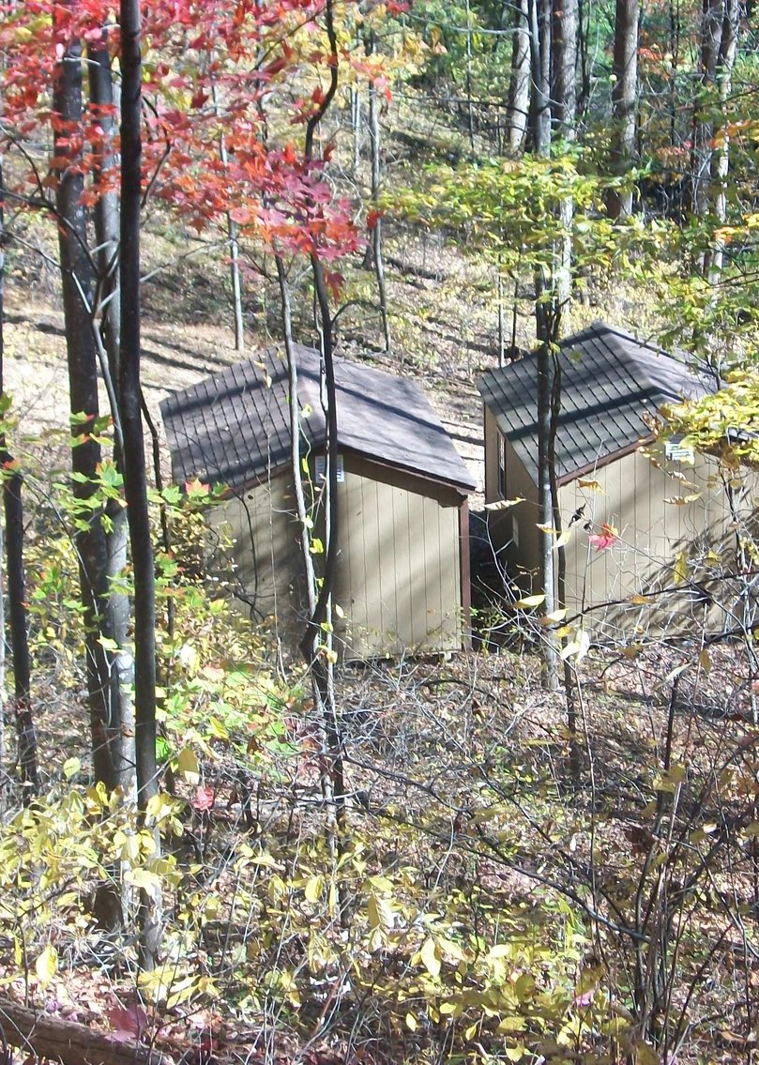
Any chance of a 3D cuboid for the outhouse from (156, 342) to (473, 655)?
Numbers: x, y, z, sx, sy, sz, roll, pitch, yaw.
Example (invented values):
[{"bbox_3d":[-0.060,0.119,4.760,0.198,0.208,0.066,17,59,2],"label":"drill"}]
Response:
[{"bbox_3d":[-0.955,-0.528,38.120,3.902,3.058,5.500,-4,18,-6],"label":"outhouse"}]

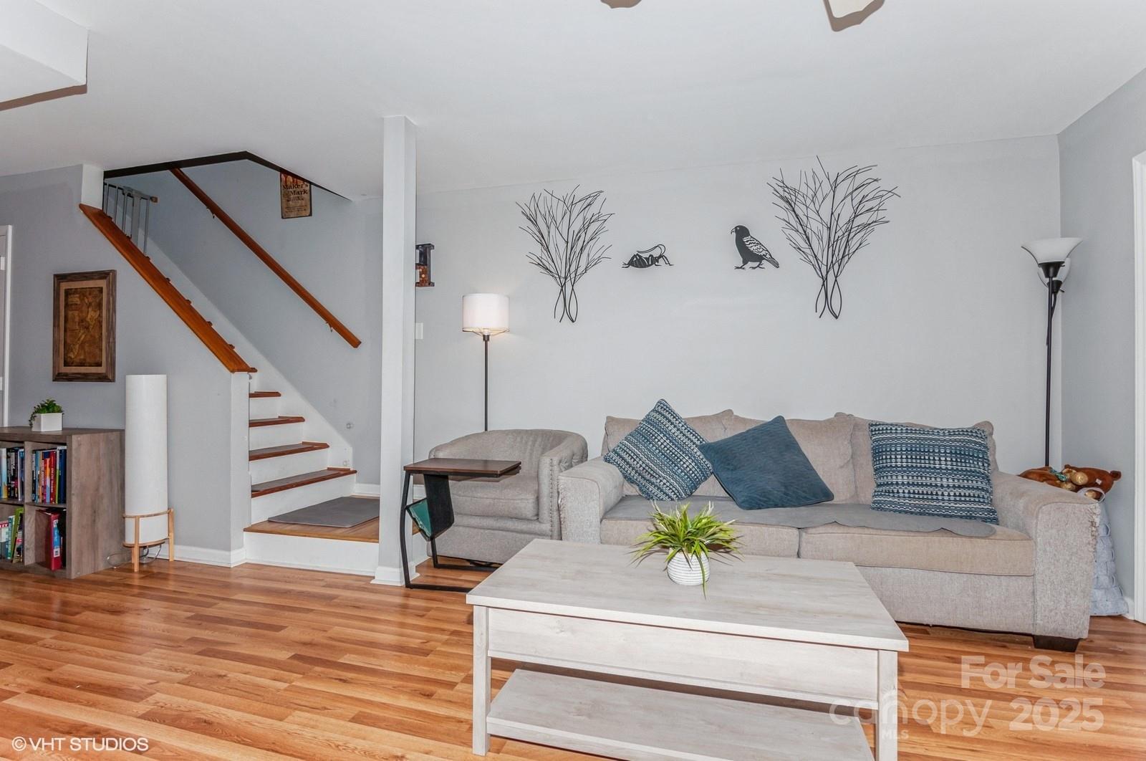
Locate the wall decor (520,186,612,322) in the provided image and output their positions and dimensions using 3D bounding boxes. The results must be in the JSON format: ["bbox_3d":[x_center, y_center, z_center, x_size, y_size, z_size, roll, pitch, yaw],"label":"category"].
[{"bbox_3d":[-0.060,-0.866,3.698,0.700,0.955,0.040,0,-1,14],"label":"wall decor"}]

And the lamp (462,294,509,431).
[{"bbox_3d":[-0.599,0.236,3.737,0.314,1.669,0.314,0,0,15],"label":"lamp"}]

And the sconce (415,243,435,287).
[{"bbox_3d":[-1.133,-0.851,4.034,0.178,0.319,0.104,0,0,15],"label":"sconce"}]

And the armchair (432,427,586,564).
[{"bbox_3d":[-0.366,0.697,3.339,0.805,0.742,0.773,0,0,19],"label":"armchair"}]

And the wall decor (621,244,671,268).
[{"bbox_3d":[0.491,-0.817,3.563,0.340,0.178,0.025,0,-1,14],"label":"wall decor"}]

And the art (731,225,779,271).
[{"bbox_3d":[1.172,-0.859,3.481,0.298,0.303,0.026,0,0,15],"label":"art"}]

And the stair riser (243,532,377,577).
[{"bbox_3d":[-1.476,0.972,3.055,0.910,0.195,0.030,0,-1,14],"label":"stair riser"}]

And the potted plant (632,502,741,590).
[{"bbox_3d":[0.341,0.488,1.641,0.298,0.235,0.282,0,0,15],"label":"potted plant"}]

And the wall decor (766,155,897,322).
[{"bbox_3d":[1.574,-0.866,3.283,0.730,1.000,0.040,0,-1,14],"label":"wall decor"}]

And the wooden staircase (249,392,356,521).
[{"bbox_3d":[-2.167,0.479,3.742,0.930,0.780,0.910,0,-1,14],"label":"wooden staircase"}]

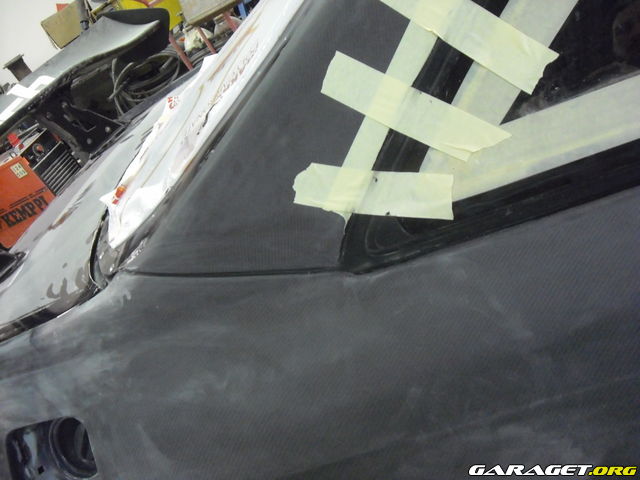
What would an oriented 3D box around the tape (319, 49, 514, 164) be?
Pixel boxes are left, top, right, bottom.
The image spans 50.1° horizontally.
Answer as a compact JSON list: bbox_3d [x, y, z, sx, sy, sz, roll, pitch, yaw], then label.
[{"bbox_3d":[0.100,-0.140,0.749,0.051,0.217,0.008,-66,-17,17],"label":"tape"}]

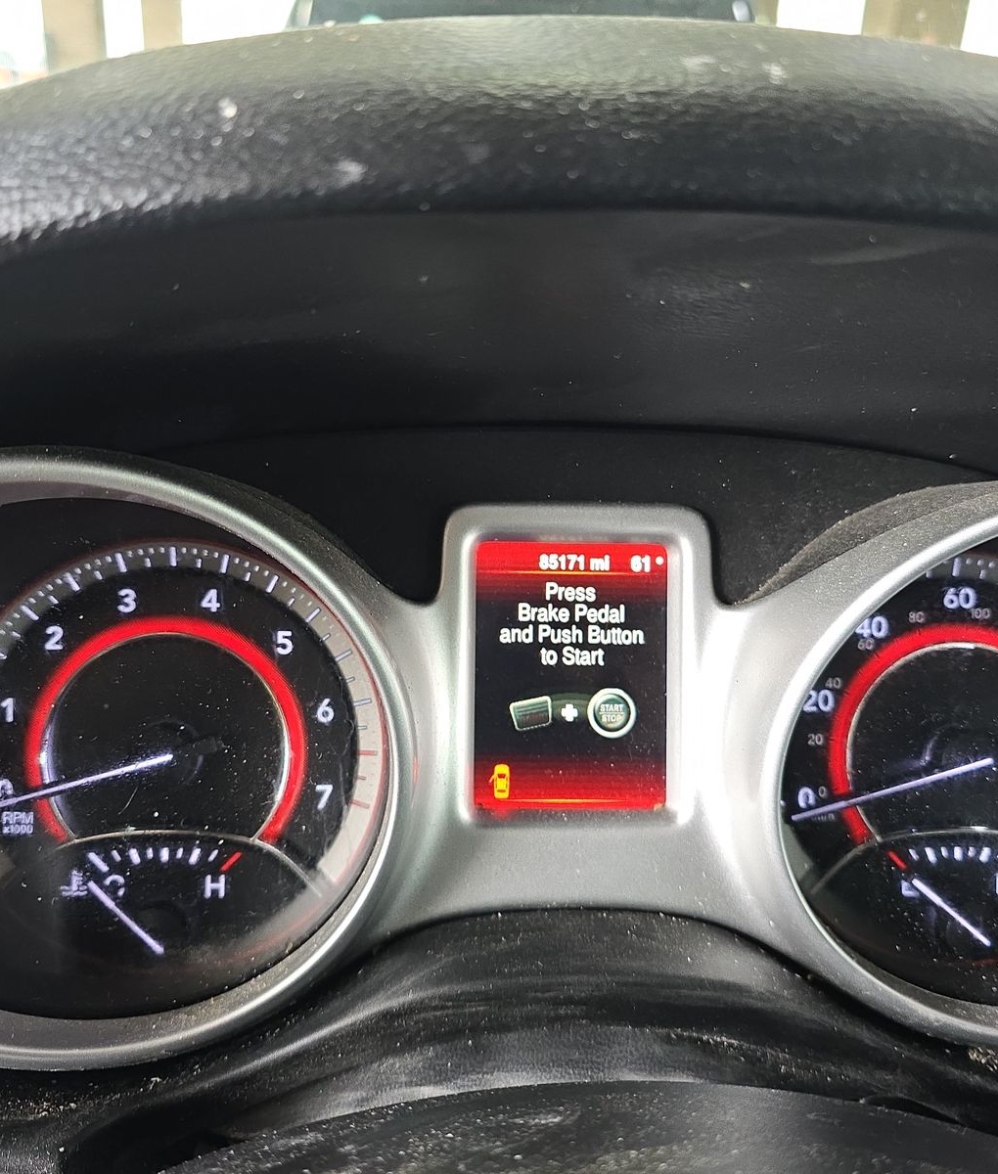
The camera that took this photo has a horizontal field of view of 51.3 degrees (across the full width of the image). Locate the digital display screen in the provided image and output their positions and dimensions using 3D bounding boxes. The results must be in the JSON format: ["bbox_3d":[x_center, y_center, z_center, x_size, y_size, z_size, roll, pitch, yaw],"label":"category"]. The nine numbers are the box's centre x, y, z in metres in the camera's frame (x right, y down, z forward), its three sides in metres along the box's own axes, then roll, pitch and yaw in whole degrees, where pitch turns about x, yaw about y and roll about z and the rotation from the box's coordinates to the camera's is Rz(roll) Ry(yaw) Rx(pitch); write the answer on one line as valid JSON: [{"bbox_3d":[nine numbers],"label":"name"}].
[{"bbox_3d":[0.019,0.024,0.279,0.052,0.072,0.007,0,0,0],"label":"digital display screen"}]

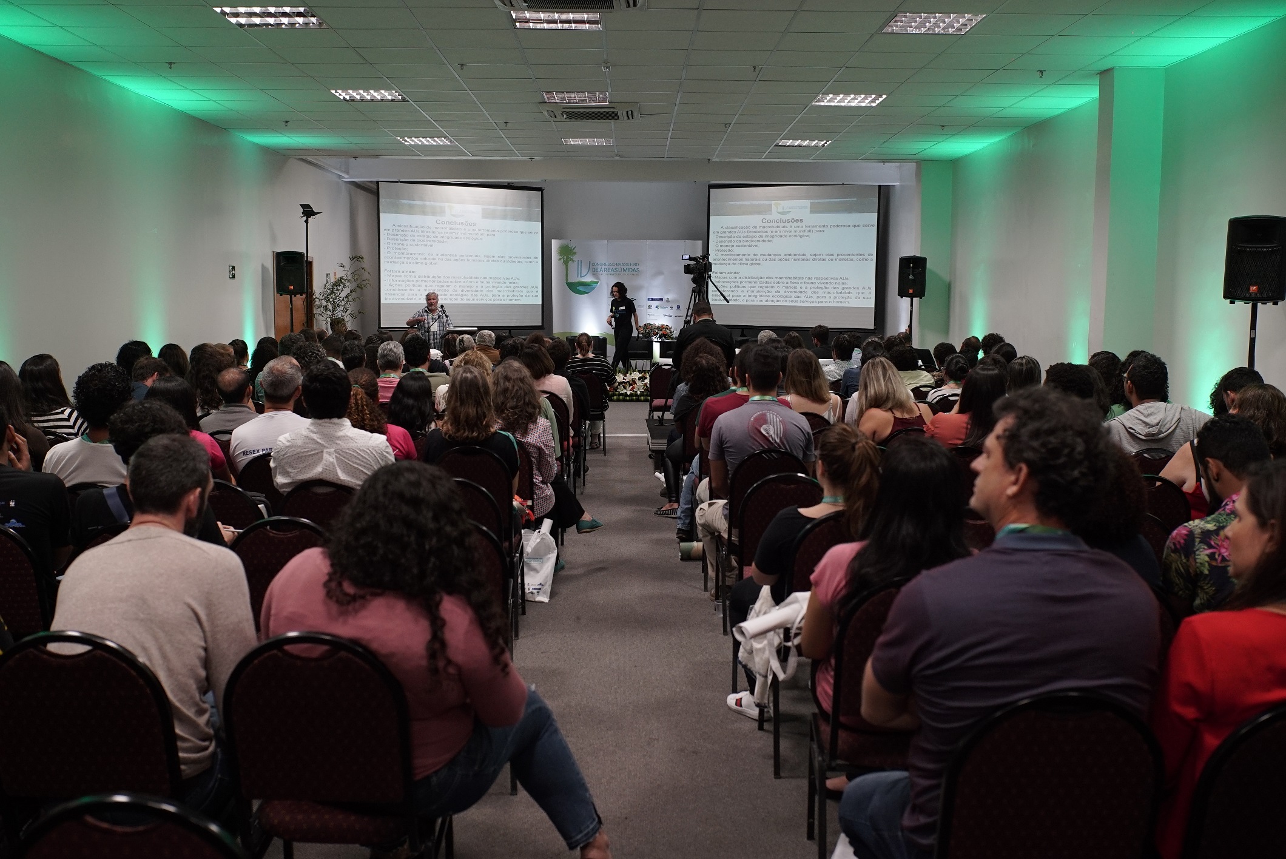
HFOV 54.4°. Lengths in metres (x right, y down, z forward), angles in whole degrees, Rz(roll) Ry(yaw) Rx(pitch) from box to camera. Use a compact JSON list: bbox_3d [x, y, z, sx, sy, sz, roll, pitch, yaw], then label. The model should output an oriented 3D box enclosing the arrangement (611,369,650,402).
[{"bbox_3d":[-0.203,-0.733,20.130,0.850,0.530,0.450,0,6,0],"label":"arrangement"}]

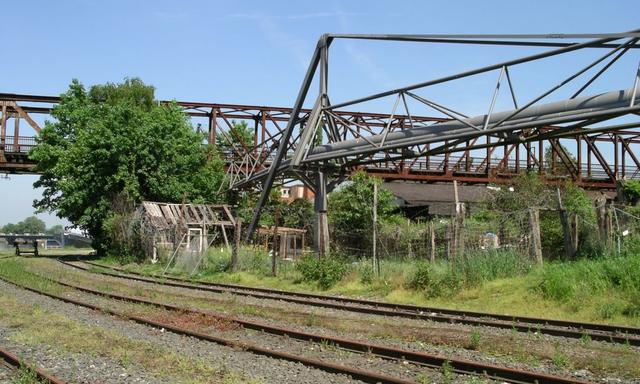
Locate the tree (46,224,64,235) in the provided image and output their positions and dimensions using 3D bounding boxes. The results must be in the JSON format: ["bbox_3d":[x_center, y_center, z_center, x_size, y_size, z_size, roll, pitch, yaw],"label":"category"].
[{"bbox_3d":[-96.447,15.144,249.545,6.800,6.300,6.500,1,-4,-21],"label":"tree"}]

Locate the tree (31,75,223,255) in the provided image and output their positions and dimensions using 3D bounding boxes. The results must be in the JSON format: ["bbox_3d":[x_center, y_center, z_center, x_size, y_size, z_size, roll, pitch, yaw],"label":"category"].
[{"bbox_3d":[-13.267,-1.587,47.711,13.300,12.300,11.500,1,-4,-16],"label":"tree"}]

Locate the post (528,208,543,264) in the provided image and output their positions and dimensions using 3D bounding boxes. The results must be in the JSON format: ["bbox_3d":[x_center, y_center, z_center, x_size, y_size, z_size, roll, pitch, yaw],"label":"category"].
[{"bbox_3d":[6.452,1.385,20.453,0.300,1.850,0.250,3,-5,-35],"label":"post"}]

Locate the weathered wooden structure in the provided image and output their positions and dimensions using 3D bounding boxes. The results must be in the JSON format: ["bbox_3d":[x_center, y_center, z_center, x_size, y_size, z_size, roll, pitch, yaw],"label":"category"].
[{"bbox_3d":[-7.344,2.322,37.930,5.000,3.200,2.700,3,-5,-36],"label":"weathered wooden structure"}]

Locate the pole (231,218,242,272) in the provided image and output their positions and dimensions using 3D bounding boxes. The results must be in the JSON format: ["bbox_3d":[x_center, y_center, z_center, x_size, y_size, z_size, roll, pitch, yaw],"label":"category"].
[{"bbox_3d":[-4.019,2.564,32.902,0.350,2.650,0.280,2,-4,-30],"label":"pole"}]

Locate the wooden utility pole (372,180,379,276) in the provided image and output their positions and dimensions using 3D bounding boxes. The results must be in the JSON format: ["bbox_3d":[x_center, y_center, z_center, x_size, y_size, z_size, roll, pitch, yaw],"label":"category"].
[{"bbox_3d":[2.064,1.383,25.464,0.140,3.620,0.140,0,-4,0],"label":"wooden utility pole"}]

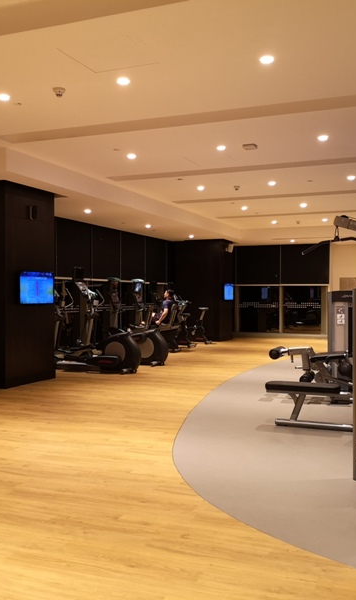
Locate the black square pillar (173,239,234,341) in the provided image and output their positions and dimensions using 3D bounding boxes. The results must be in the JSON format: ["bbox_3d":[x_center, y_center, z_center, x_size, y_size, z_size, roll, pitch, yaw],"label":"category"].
[{"bbox_3d":[0.813,-0.261,18.741,1.360,2.931,1.340,0,0,21],"label":"black square pillar"}]

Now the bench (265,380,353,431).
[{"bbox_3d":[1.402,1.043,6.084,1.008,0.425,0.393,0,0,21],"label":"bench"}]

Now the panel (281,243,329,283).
[{"bbox_3d":[3.990,-1.147,19.732,1.510,1.295,0.080,0,0,21],"label":"panel"}]

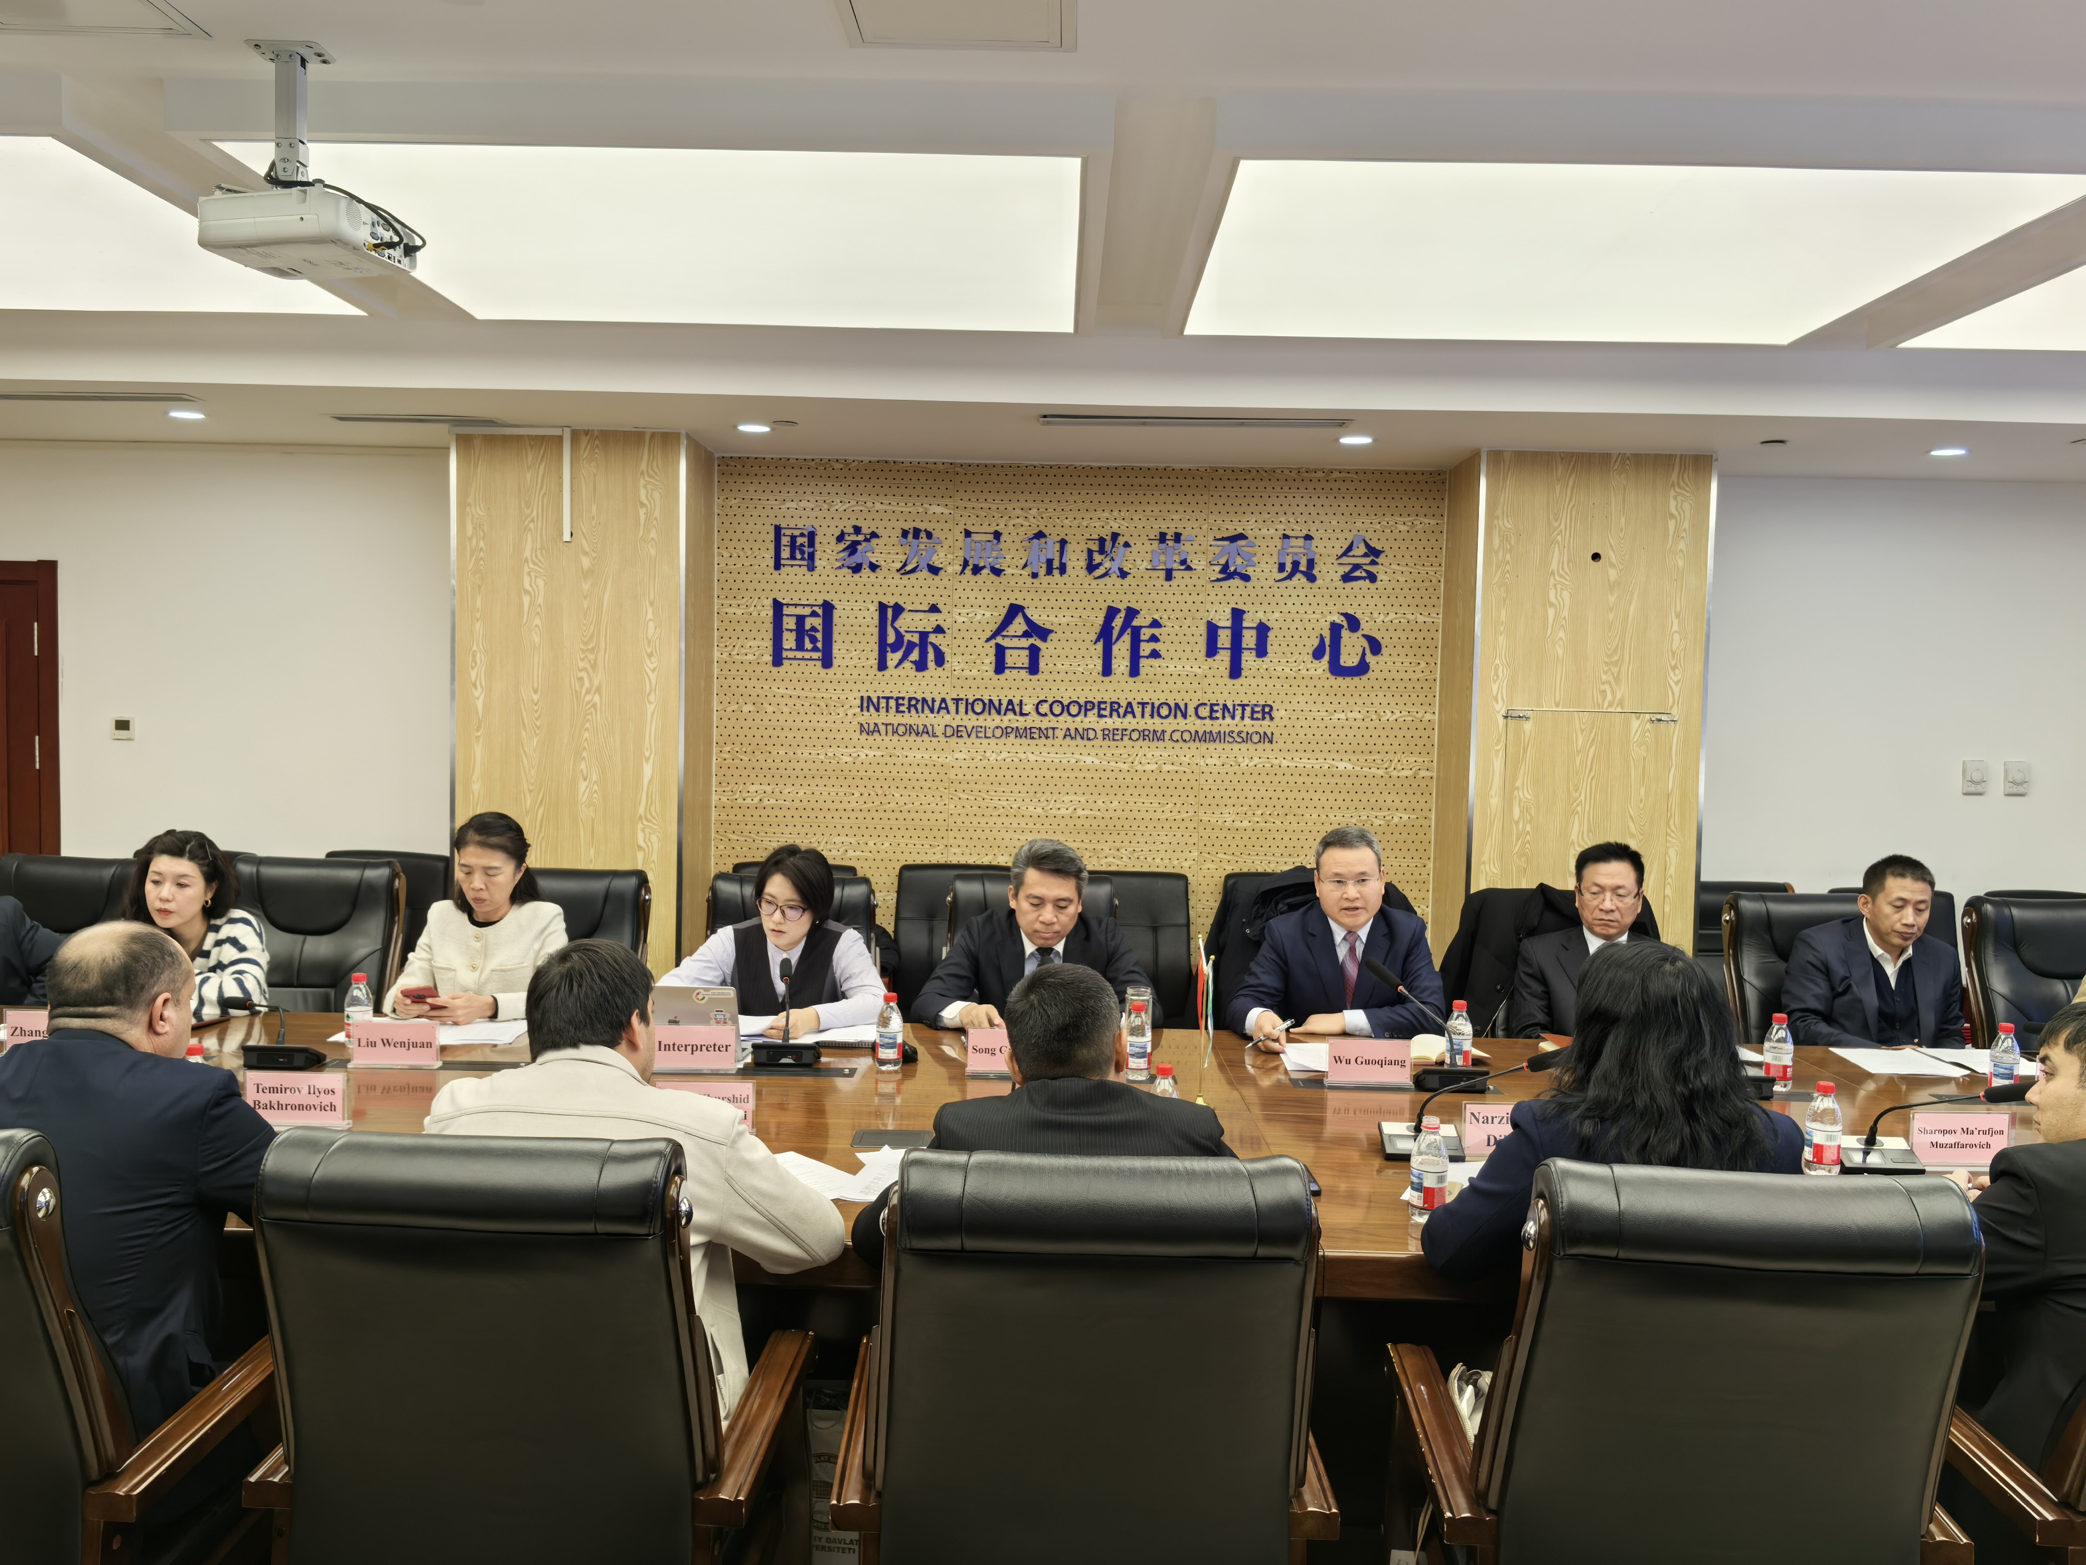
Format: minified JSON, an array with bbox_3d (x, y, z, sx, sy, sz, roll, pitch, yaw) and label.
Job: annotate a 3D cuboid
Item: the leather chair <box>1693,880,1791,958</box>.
[{"bbox_3d":[2.585,0.877,5.926,0.590,0.990,0.630,1,3,1],"label":"leather chair"}]

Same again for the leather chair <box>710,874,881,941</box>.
[{"bbox_3d":[-0.785,0.828,4.807,0.650,1.060,0.680,1,3,1],"label":"leather chair"}]

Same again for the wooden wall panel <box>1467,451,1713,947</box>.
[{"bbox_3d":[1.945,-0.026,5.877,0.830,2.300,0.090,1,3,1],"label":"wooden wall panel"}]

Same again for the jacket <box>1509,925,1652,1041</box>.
[{"bbox_3d":[1.572,0.712,4.583,0.560,0.580,0.450,2,3,8],"label":"jacket"}]

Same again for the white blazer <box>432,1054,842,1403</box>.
[{"bbox_3d":[-0.637,0.685,2.518,0.620,0.620,0.520,1,3,-4],"label":"white blazer"}]

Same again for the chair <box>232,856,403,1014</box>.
[{"bbox_3d":[-2.263,0.811,4.758,0.630,1.100,0.690,1,3,1],"label":"chair"}]

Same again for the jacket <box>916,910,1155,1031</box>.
[{"bbox_3d":[-0.023,0.649,4.511,0.660,0.590,0.500,1,3,1],"label":"jacket"}]

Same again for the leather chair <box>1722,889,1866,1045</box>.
[{"bbox_3d":[2.405,0.898,4.847,0.650,1.060,0.680,1,3,1],"label":"leather chair"}]

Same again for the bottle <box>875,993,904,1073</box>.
[{"bbox_3d":[-0.371,0.605,3.950,0.063,0.186,0.063,1,3,1],"label":"bottle"}]

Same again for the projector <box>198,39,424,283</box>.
[{"bbox_3d":[-1.358,-1.155,3.022,0.290,0.390,0.260,2,3,11],"label":"projector"}]

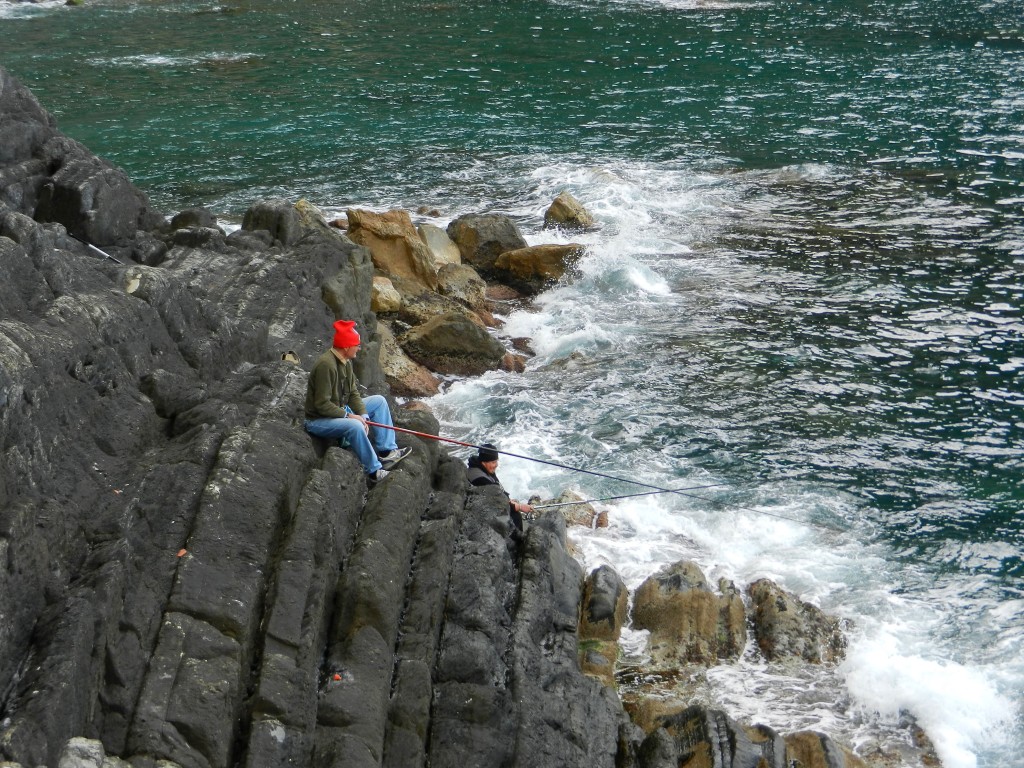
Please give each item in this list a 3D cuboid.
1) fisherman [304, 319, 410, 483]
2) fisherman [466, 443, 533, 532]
[{"bbox_3d":[-1.250,0.100,18.680,0.830,1.260,0.660,6,21,17],"label":"fisherman"},{"bbox_3d":[-0.070,1.090,19.750,0.760,1.200,0.600,8,21,21],"label":"fisherman"}]

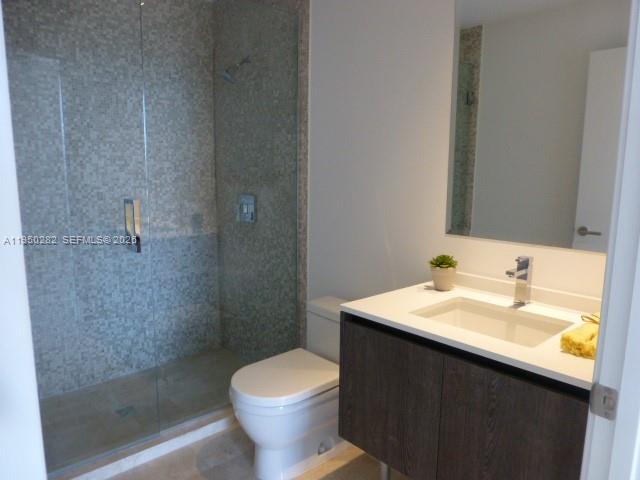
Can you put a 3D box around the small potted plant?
[{"bbox_3d":[0.491,0.123,1.751,0.112,0.141,0.112,0,8,0],"label":"small potted plant"}]

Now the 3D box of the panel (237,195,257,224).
[{"bbox_3d":[-0.495,-0.203,2.902,0.065,0.183,0.180,-6,10,-41],"label":"panel"}]

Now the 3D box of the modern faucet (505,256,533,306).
[{"bbox_3d":[0.671,0.145,1.507,0.163,0.165,0.045,-6,10,-41],"label":"modern faucet"}]

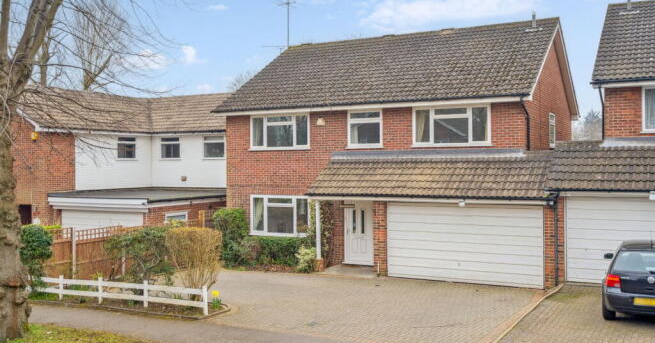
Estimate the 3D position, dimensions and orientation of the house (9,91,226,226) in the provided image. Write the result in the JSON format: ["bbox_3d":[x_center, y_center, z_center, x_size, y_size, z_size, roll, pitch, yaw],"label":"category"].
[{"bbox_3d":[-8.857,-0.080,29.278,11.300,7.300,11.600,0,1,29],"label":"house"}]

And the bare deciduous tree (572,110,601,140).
[{"bbox_3d":[18.372,-0.687,45.002,4.500,7.000,4.500,0,1,29],"label":"bare deciduous tree"}]

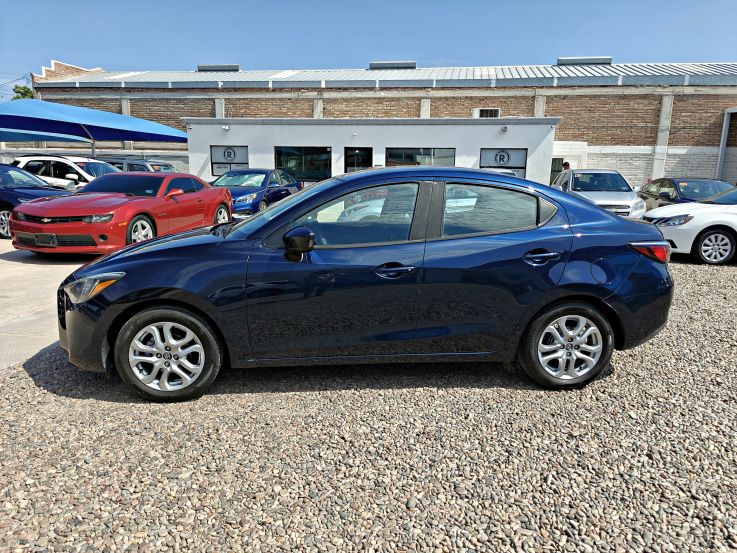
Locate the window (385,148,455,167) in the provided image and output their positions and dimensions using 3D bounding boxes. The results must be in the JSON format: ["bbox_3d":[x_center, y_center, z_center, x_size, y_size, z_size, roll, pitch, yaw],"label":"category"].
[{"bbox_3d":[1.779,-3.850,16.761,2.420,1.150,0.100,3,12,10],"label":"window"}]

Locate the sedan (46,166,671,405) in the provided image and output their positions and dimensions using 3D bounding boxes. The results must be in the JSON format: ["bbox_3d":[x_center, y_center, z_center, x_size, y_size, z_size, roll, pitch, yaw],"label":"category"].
[{"bbox_3d":[0.015,-0.111,3.795,4.360,1.480,1.720,0,12,-6],"label":"sedan"}]

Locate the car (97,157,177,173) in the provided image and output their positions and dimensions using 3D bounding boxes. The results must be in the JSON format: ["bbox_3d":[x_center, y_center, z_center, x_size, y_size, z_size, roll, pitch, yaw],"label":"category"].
[{"bbox_3d":[-7.651,-3.194,17.202,4.650,1.750,1.870,4,12,15],"label":"car"}]

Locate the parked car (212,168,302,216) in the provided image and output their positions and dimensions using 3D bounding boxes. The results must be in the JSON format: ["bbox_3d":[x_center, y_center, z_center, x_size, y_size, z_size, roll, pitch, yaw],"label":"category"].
[{"bbox_3d":[-3.436,-2.431,14.470,1.860,1.475,4.850,3,12,10],"label":"parked car"}]

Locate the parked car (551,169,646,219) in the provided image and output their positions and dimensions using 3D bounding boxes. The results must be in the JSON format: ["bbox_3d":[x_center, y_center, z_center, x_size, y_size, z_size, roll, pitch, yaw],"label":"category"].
[{"bbox_3d":[6.074,-2.100,13.430,1.850,1.690,4.720,3,12,11],"label":"parked car"}]

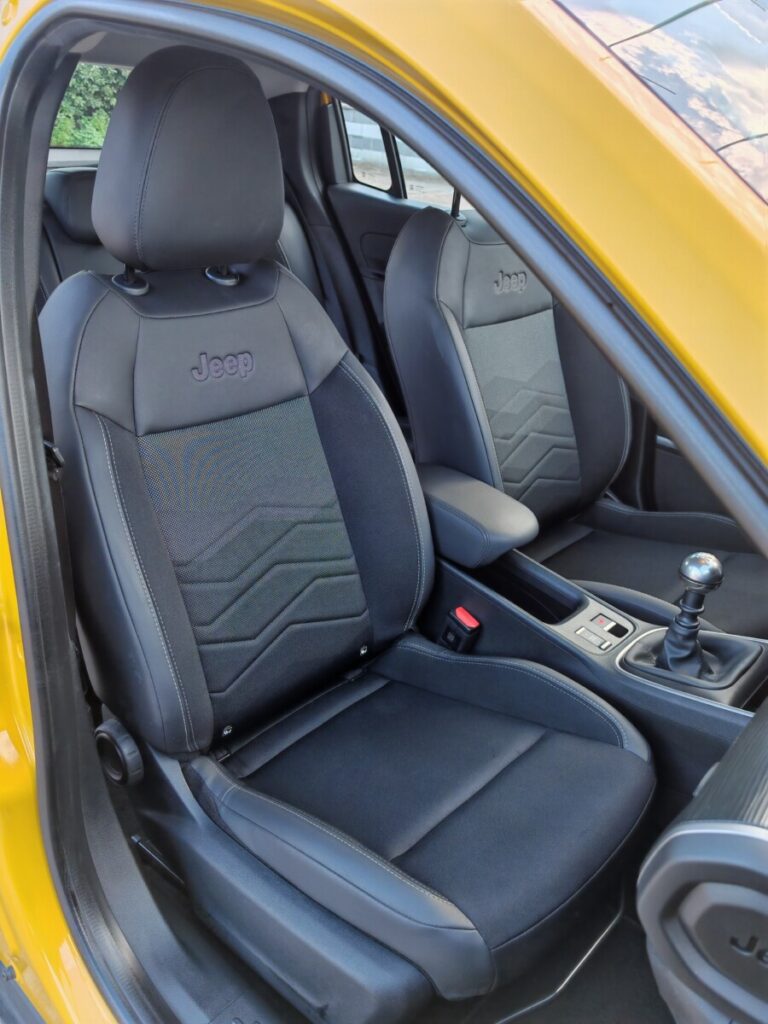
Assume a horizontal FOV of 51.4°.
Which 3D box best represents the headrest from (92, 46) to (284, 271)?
[{"bbox_3d":[-0.232,-0.423,0.966,0.115,0.235,0.247,27,34,37],"label":"headrest"}]

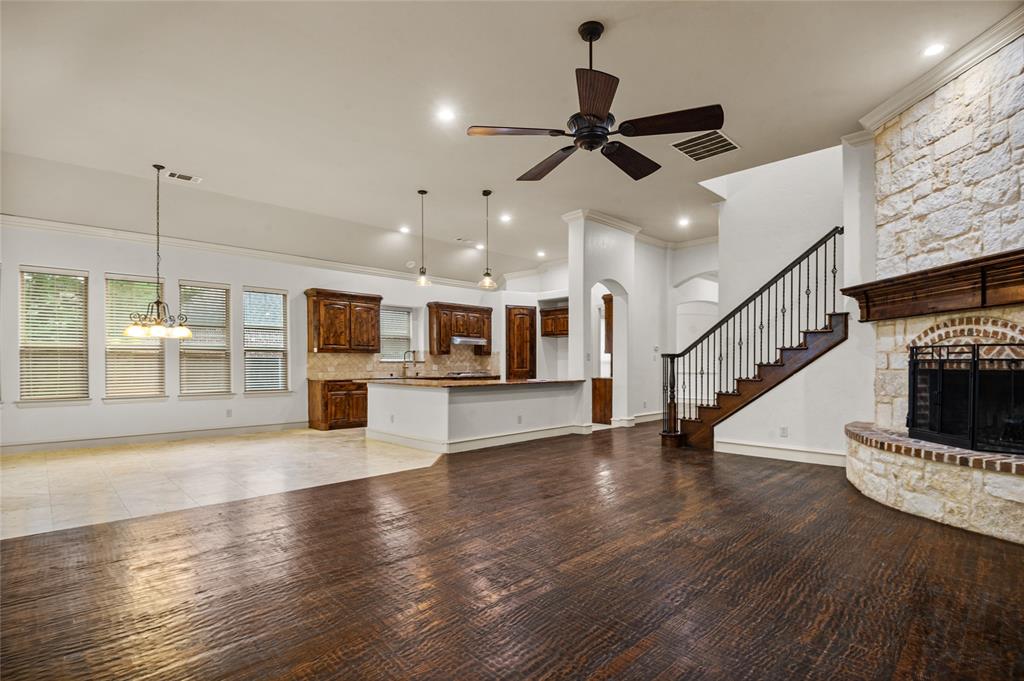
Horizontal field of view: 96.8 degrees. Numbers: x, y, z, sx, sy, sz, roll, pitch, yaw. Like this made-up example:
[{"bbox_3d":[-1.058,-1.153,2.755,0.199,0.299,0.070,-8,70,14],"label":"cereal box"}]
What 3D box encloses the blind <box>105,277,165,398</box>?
[{"bbox_3d":[-5.664,-0.061,6.853,0.706,1.812,0.060,2,-3,-41],"label":"blind"}]

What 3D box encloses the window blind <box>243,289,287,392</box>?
[{"bbox_3d":[-4.324,-0.002,7.999,0.697,1.803,0.060,2,-3,-41],"label":"window blind"}]

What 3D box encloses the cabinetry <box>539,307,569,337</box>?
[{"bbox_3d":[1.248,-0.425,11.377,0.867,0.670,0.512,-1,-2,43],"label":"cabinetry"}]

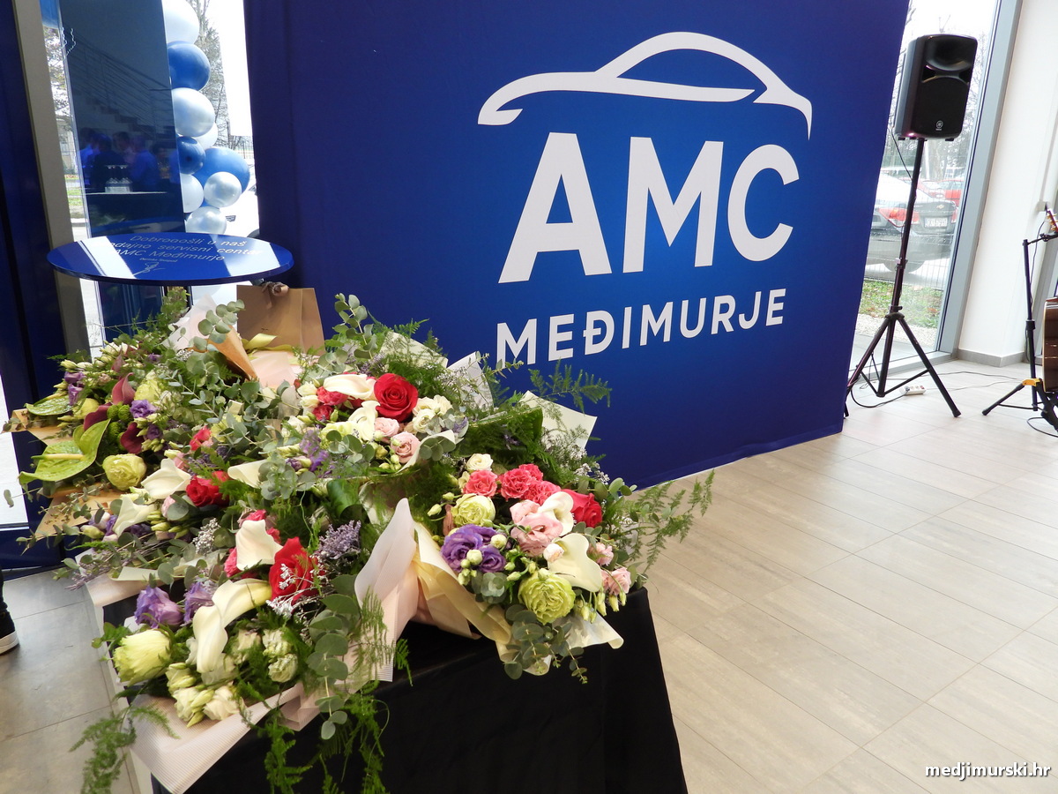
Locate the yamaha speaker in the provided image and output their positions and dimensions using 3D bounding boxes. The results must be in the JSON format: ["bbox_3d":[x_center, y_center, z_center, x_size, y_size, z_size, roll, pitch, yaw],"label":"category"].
[{"bbox_3d":[2.308,-1.772,4.243,0.335,0.540,0.310,2,16,3],"label":"yamaha speaker"}]

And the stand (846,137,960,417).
[{"bbox_3d":[2.302,-0.777,4.644,0.770,1.630,0.670,1,16,2],"label":"stand"}]

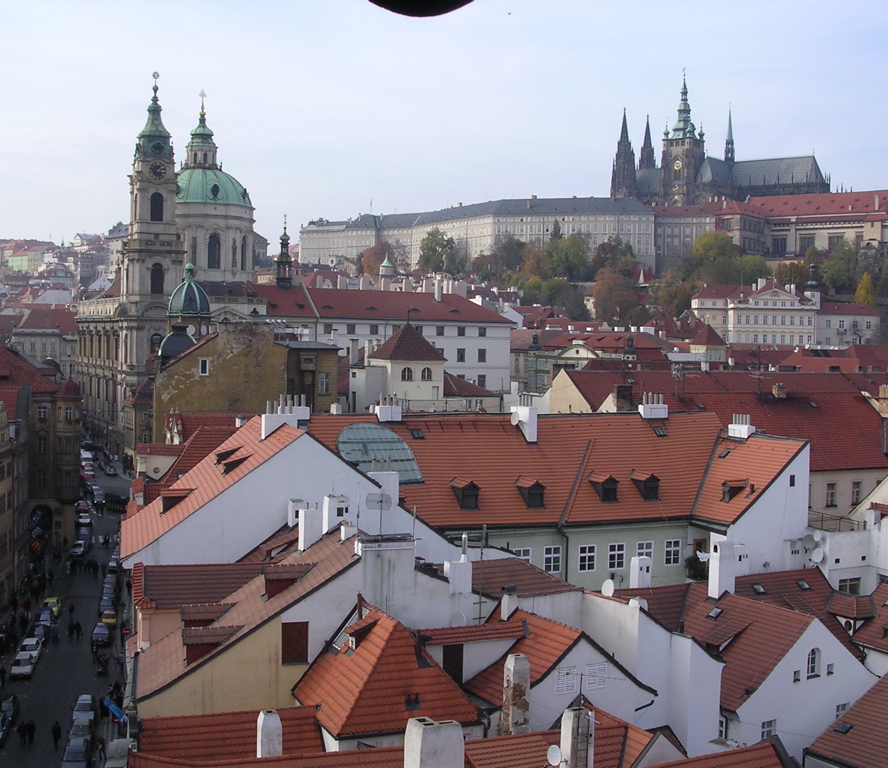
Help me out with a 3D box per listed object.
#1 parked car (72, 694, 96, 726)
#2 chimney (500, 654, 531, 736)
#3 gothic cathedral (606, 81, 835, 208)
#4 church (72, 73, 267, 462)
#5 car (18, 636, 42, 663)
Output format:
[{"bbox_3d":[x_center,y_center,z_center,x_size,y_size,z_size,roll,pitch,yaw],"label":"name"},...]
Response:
[{"bbox_3d":[-27.654,25.123,93.419,1.670,1.420,4.050,1,2,-13],"label":"parked car"},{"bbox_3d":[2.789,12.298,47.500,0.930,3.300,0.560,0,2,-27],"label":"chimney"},{"bbox_3d":[136.256,-101.832,595.030,121.000,97.000,56.000,3,2,40],"label":"gothic cathedral"},{"bbox_3d":[-62.930,-24.931,279.128,32.000,78.350,74.000,0,2,-25],"label":"church"},{"bbox_3d":[-37.906,24.628,111.109,1.680,1.420,4.200,1,2,-13],"label":"car"}]

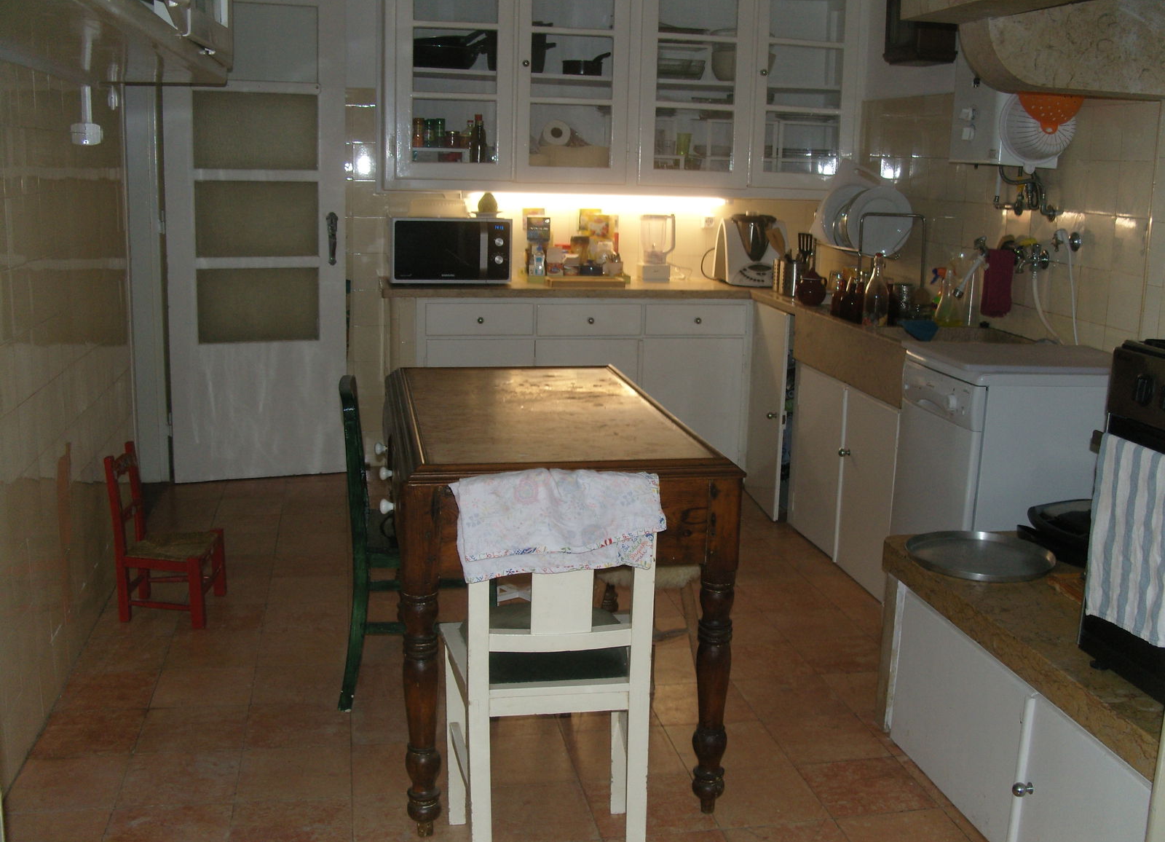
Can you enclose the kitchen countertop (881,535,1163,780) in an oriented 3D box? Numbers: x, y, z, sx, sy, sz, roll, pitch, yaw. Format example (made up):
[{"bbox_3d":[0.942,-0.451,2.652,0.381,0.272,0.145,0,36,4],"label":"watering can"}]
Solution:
[{"bbox_3d":[1.241,0.438,2.573,0.844,0.064,1.273,-1,12,-10],"label":"kitchen countertop"}]

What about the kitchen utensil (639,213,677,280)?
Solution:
[{"bbox_3d":[0.331,-0.759,5.599,0.155,0.299,0.134,-1,12,-10],"label":"kitchen utensil"}]

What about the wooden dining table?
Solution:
[{"bbox_3d":[-0.117,0.338,3.084,0.671,0.780,1.156,-1,12,-10],"label":"wooden dining table"}]

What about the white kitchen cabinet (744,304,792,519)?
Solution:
[{"bbox_3d":[1.022,-0.052,5.240,0.546,0.794,0.576,0,11,-10],"label":"white kitchen cabinet"}]

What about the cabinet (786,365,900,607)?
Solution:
[{"bbox_3d":[1.158,0.181,4.525,0.546,0.625,0.933,0,11,-10],"label":"cabinet"}]

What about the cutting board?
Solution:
[{"bbox_3d":[0.001,-0.587,5.381,0.327,0.032,0.228,-1,12,-10],"label":"cutting board"}]

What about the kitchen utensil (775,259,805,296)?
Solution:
[{"bbox_3d":[0.835,-0.578,5.158,0.104,0.147,0.104,-1,12,-10],"label":"kitchen utensil"}]

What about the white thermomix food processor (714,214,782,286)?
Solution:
[{"bbox_3d":[0.759,-0.771,5.745,0.283,0.308,0.298,1,11,-4],"label":"white thermomix food processor"}]

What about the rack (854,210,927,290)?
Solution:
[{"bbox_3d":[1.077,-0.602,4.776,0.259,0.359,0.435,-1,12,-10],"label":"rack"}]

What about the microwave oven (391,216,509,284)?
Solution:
[{"bbox_3d":[-0.560,-0.720,5.368,0.489,0.268,0.355,-1,12,-10],"label":"microwave oven"}]

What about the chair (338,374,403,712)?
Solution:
[{"bbox_3d":[-0.422,0.290,3.272,0.394,0.783,0.402,-1,12,-10],"label":"chair"}]

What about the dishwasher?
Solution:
[{"bbox_3d":[1.284,0.215,3.812,0.581,0.844,0.457,0,11,-10],"label":"dishwasher"}]

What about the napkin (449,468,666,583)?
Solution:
[{"bbox_3d":[-0.041,0.169,2.099,0.348,0.182,0.080,-1,12,-10],"label":"napkin"}]

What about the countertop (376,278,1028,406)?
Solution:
[{"bbox_3d":[0.314,-0.350,4.880,2.104,0.218,2.114,0,11,-10],"label":"countertop"}]

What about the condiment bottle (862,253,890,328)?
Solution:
[{"bbox_3d":[0.983,-0.440,4.277,0.089,0.248,0.089,0,11,-10],"label":"condiment bottle"}]

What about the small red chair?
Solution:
[{"bbox_3d":[-1.229,0.326,3.781,0.275,0.493,0.285,1,11,-4],"label":"small red chair"}]

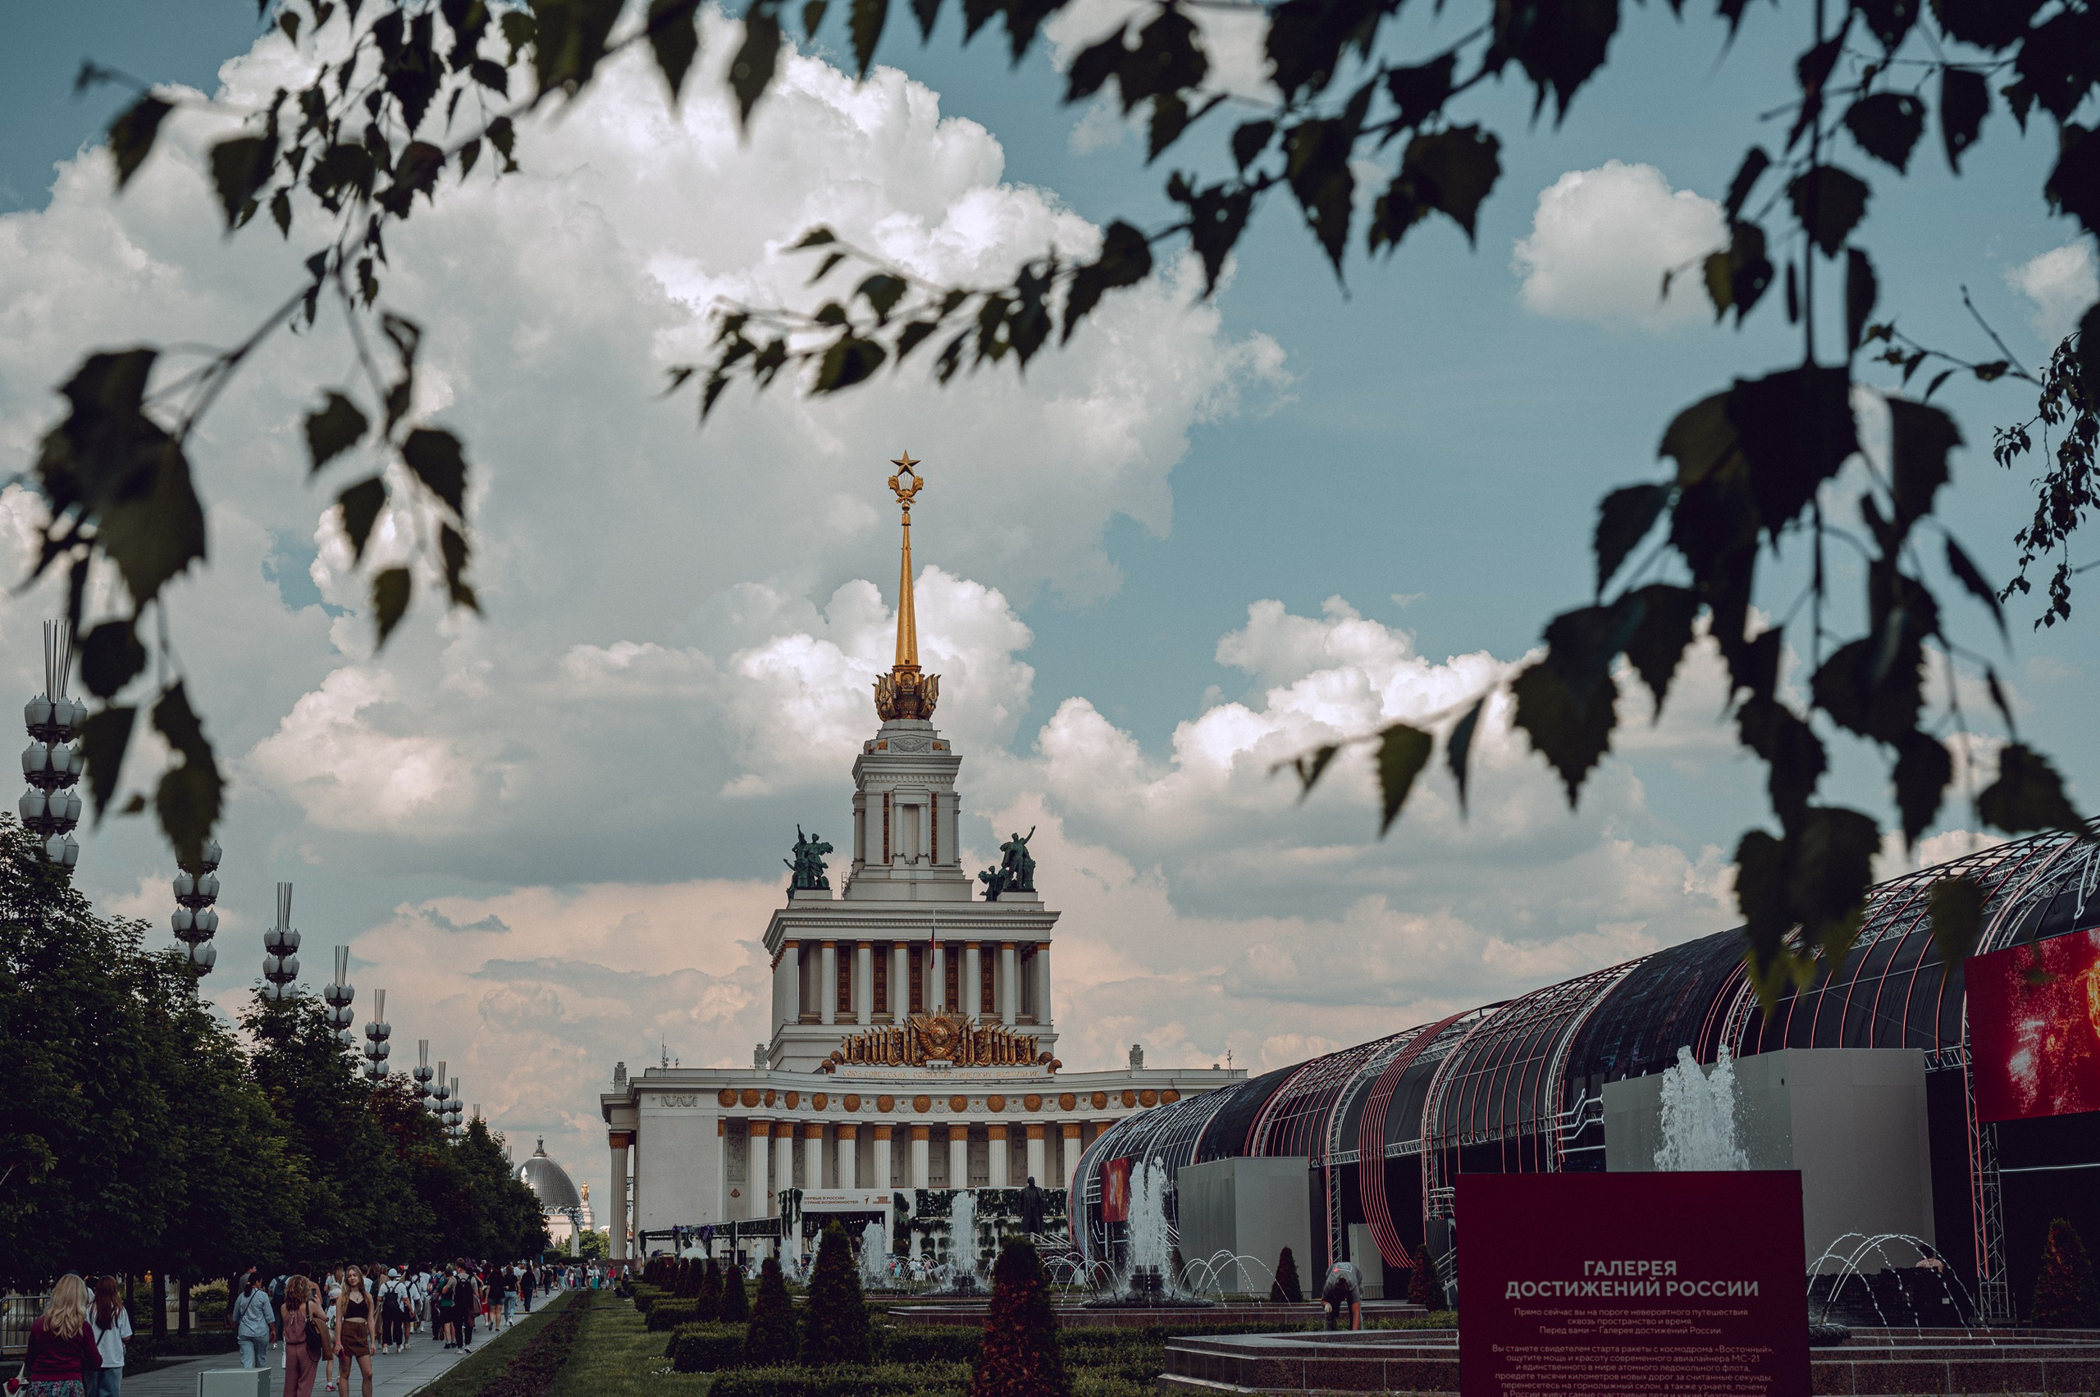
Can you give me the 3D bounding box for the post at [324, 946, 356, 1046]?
[{"bbox_3d":[-28.508,17.081,104.671,1.278,14.500,1.278,1,-12,-9],"label":"post"}]

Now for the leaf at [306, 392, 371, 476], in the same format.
[{"bbox_3d":[-0.435,-0.162,1.600,0.037,0.051,0.015,17,-6,-8],"label":"leaf"}]

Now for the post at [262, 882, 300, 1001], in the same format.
[{"bbox_3d":[-25.692,13.294,87.091,1.291,14.500,1.291,1,-12,-9],"label":"post"}]

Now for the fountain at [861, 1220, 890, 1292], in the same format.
[{"bbox_3d":[-6.010,19.153,90.235,1.100,2.500,1.100,2,-12,-9],"label":"fountain"}]

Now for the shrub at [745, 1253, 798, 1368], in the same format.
[{"bbox_3d":[-4.389,9.697,41.373,0.844,1.714,0.844,1,-12,-9],"label":"shrub"}]

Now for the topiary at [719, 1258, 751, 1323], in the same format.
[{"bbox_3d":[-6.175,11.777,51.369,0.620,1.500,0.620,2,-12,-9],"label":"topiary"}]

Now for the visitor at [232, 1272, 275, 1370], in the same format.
[{"bbox_3d":[-10.951,8.743,36.178,0.550,1.640,0.380,0,-12,-3],"label":"visitor"}]

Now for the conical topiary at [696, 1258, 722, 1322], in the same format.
[{"bbox_3d":[-9.753,16.967,75.302,0.749,1.786,0.749,1,-12,-9],"label":"conical topiary"}]

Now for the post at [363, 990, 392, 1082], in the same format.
[{"bbox_3d":[-31.338,20.744,121.665,1.258,14.500,1.258,1,-12,-9],"label":"post"}]

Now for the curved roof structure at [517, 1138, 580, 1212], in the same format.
[{"bbox_3d":[-127.038,118.976,657.348,19.528,18.494,19.528,1,-12,-9],"label":"curved roof structure"}]

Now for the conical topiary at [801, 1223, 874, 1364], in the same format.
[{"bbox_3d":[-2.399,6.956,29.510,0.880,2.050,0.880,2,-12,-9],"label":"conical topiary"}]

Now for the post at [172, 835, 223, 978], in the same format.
[{"bbox_3d":[-24.455,10.098,74.771,1.400,15.360,1.400,1,-12,-9],"label":"post"}]

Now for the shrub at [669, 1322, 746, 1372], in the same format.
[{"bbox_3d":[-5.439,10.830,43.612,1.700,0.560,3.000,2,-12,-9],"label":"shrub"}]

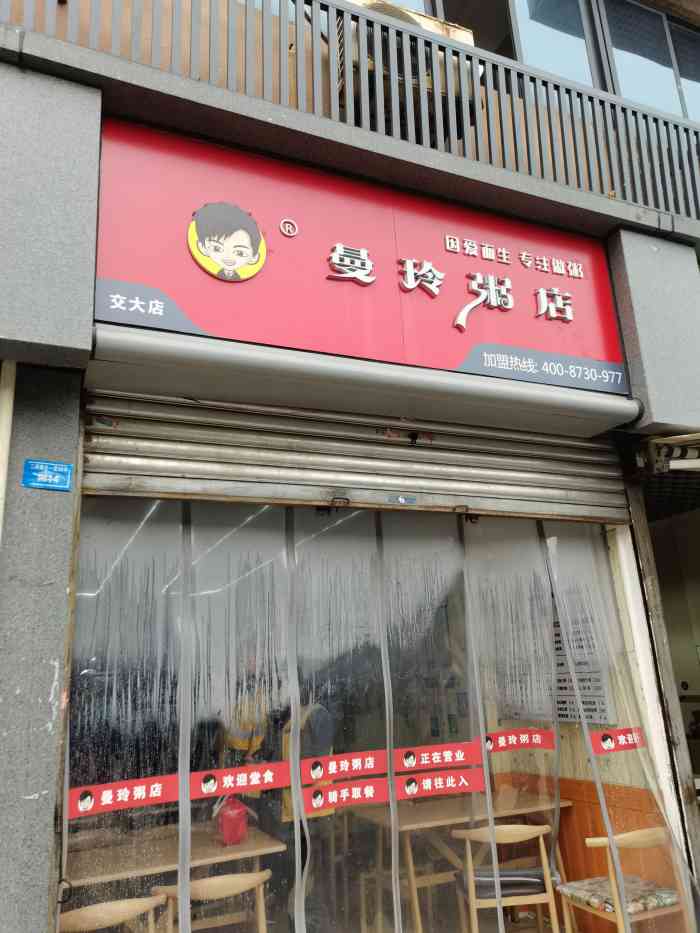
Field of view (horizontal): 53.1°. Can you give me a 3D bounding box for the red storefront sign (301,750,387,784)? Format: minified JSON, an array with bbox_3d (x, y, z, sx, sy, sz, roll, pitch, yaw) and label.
[{"bbox_3d":[-0.021,1.314,3.070,0.405,0.098,0.010,4,-18,-23],"label":"red storefront sign"}]

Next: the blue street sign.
[{"bbox_3d":[-1.203,0.037,2.796,0.176,0.114,0.010,4,-18,-23],"label":"blue street sign"}]

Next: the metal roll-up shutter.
[{"bbox_3d":[0.224,0.008,3.510,2.925,0.460,0.060,4,-18,-23],"label":"metal roll-up shutter"}]

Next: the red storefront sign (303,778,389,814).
[{"bbox_3d":[-0.010,1.427,3.038,0.399,0.101,0.010,4,-18,-23],"label":"red storefront sign"}]

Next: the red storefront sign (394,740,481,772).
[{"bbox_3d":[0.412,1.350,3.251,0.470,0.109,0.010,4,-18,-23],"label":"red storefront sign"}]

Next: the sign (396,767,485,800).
[{"bbox_3d":[0.423,1.459,3.221,0.464,0.101,0.010,4,-18,-23],"label":"sign"}]

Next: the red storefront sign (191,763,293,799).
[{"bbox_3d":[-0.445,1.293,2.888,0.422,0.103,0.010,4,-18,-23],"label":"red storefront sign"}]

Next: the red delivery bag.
[{"bbox_3d":[-0.582,1.769,3.498,0.145,0.200,0.130,4,-18,-23],"label":"red delivery bag"}]

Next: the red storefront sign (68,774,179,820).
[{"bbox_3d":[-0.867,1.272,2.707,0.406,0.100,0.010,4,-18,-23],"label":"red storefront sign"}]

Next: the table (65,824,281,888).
[{"bbox_3d":[-0.947,2.213,3.240,1.170,0.750,0.670,4,-18,-23],"label":"table"}]

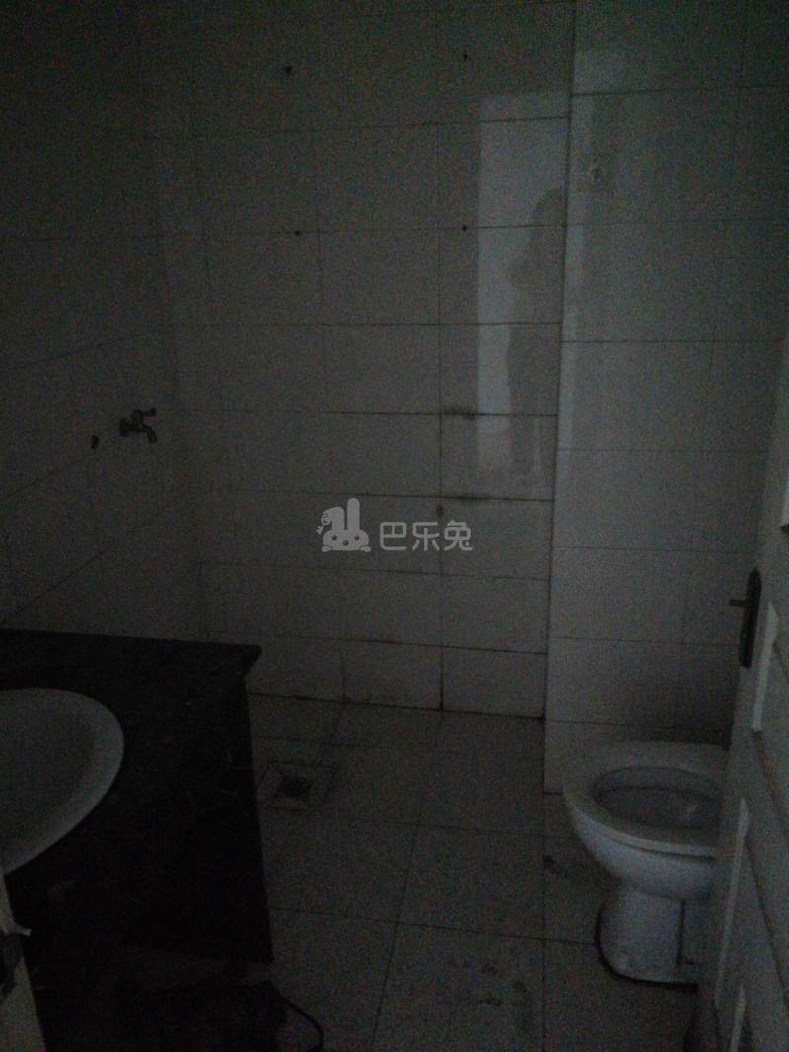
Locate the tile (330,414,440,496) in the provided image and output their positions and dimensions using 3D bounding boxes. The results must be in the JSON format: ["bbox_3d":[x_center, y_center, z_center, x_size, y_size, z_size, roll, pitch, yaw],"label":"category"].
[{"bbox_3d":[-0.027,-0.213,2.452,0.330,0.251,0.012,2,21,10],"label":"tile"}]

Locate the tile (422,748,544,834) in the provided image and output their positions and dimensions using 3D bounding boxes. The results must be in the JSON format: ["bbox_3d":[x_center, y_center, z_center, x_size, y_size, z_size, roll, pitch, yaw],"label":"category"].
[{"bbox_3d":[0.257,0.750,2.324,0.330,0.010,0.330,2,20,10],"label":"tile"}]

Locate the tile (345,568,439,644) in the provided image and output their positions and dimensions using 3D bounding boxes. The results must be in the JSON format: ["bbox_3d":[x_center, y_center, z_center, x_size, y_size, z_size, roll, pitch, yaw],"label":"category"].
[{"bbox_3d":[-0.014,0.259,2.605,0.330,0.251,0.010,2,20,9],"label":"tile"}]

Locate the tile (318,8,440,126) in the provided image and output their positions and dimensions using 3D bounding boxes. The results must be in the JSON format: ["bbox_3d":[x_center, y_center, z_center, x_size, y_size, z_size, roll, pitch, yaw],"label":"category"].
[{"bbox_3d":[-0.055,-1.158,2.100,0.330,0.250,0.010,2,20,10],"label":"tile"}]

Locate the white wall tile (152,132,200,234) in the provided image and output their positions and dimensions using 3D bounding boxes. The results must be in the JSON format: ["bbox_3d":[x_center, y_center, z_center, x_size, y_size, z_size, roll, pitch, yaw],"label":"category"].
[{"bbox_3d":[-0.597,-0.940,2.279,0.124,0.250,0.010,2,20,10],"label":"white wall tile"}]

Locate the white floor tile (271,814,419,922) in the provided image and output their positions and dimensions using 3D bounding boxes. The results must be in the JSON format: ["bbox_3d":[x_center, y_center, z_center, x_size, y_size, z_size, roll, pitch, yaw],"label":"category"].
[{"bbox_3d":[-0.125,0.849,2.053,0.330,0.010,0.327,2,20,9],"label":"white floor tile"}]

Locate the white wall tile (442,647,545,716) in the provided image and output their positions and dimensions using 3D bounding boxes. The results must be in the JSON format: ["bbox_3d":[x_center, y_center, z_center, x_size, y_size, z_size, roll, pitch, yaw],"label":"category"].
[{"bbox_3d":[0.318,0.496,2.634,0.330,0.230,0.010,2,20,9],"label":"white wall tile"}]

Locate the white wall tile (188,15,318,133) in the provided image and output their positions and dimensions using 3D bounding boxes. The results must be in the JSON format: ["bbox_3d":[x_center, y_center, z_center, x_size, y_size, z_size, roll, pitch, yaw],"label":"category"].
[{"bbox_3d":[-0.382,-1.167,2.150,0.329,0.250,0.010,2,21,10],"label":"white wall tile"}]

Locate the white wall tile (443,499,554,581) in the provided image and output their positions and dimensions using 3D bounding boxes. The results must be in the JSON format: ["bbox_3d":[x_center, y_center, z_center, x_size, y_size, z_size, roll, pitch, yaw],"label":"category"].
[{"bbox_3d":[0.305,0.036,2.471,0.330,0.251,0.010,2,21,10],"label":"white wall tile"}]

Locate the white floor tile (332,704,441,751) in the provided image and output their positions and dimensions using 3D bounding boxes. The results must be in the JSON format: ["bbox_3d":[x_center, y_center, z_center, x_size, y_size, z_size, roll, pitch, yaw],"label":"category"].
[{"bbox_3d":[-0.025,0.640,2.615,0.330,0.010,0.237,2,20,9],"label":"white floor tile"}]

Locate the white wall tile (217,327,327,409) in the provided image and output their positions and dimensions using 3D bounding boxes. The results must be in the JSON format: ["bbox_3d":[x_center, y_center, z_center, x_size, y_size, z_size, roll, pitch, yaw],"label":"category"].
[{"bbox_3d":[-0.360,-0.460,2.414,0.330,0.250,0.010,2,20,10],"label":"white wall tile"}]

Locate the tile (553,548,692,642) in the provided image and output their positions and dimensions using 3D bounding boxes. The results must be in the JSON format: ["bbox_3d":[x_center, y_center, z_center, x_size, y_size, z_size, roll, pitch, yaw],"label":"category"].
[{"bbox_3d":[0.562,0.174,2.067,0.329,0.250,0.010,2,21,10],"label":"tile"}]

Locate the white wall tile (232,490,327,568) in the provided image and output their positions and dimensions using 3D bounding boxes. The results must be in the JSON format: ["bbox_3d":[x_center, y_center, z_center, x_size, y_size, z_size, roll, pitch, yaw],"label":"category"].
[{"bbox_3d":[-0.345,0.013,2.583,0.330,0.251,0.010,2,21,10],"label":"white wall tile"}]

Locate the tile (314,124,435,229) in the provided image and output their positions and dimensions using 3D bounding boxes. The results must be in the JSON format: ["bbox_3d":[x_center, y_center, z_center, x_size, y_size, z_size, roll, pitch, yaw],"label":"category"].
[{"bbox_3d":[-0.048,-0.922,2.186,0.330,0.250,0.010,2,20,10],"label":"tile"}]

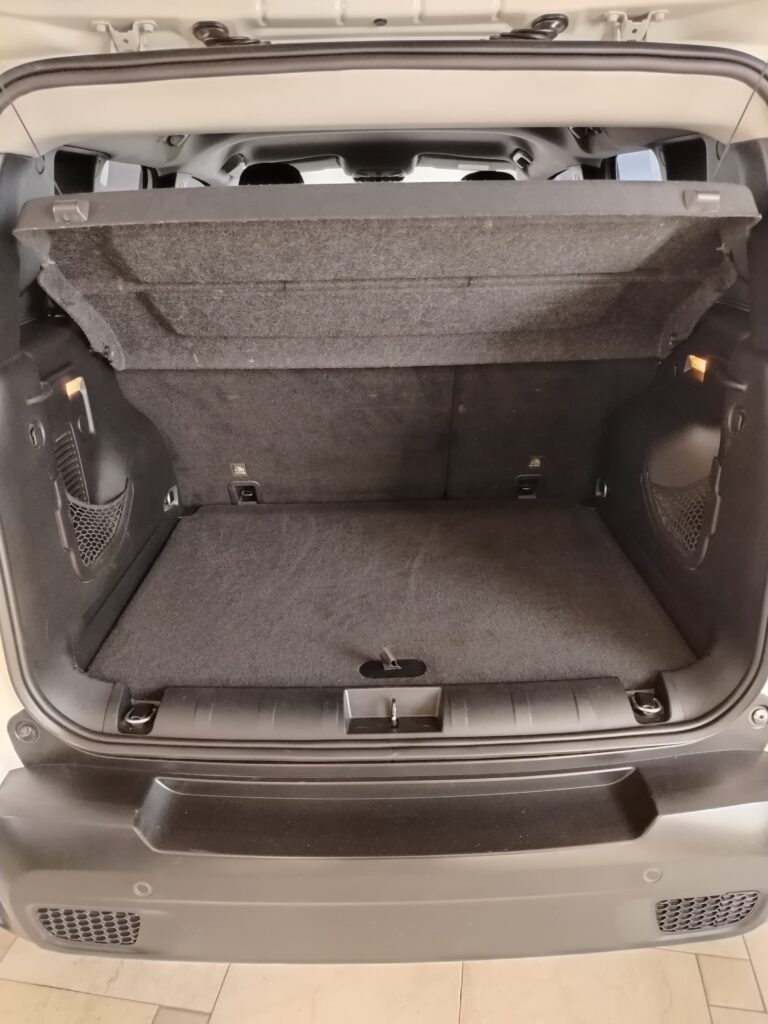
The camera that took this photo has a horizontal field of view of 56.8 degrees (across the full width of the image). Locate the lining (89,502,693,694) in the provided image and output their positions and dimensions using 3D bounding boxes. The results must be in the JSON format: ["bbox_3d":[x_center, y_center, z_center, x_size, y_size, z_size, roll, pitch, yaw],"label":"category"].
[{"bbox_3d":[0.011,0.142,1.418,0.983,0.040,0.714,-1,25,0],"label":"lining"}]

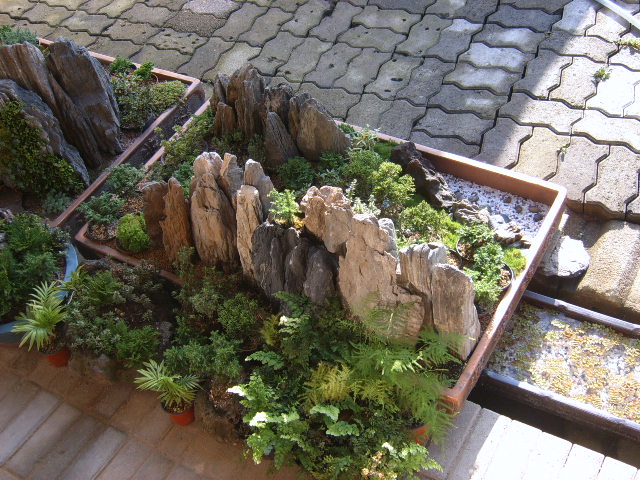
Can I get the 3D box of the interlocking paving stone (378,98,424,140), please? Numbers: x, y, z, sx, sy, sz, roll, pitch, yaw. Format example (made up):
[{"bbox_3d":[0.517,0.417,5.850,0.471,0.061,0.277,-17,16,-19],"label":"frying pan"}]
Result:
[{"bbox_3d":[0.231,-0.322,2.515,0.132,0.063,0.236,17,55,26],"label":"interlocking paving stone"}]

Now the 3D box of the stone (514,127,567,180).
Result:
[{"bbox_3d":[0.611,-0.206,2.323,0.132,0.063,0.236,17,55,26],"label":"stone"}]

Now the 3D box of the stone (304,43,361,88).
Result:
[{"bbox_3d":[0.051,-0.566,2.803,0.131,0.060,0.238,17,54,27],"label":"stone"}]

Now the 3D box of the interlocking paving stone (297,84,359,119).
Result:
[{"bbox_3d":[0.019,-0.425,2.656,0.236,0.063,0.132,17,55,26],"label":"interlocking paving stone"}]

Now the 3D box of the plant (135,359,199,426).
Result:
[{"bbox_3d":[-0.330,0.357,1.891,0.138,0.165,0.118,-31,49,-14],"label":"plant"}]

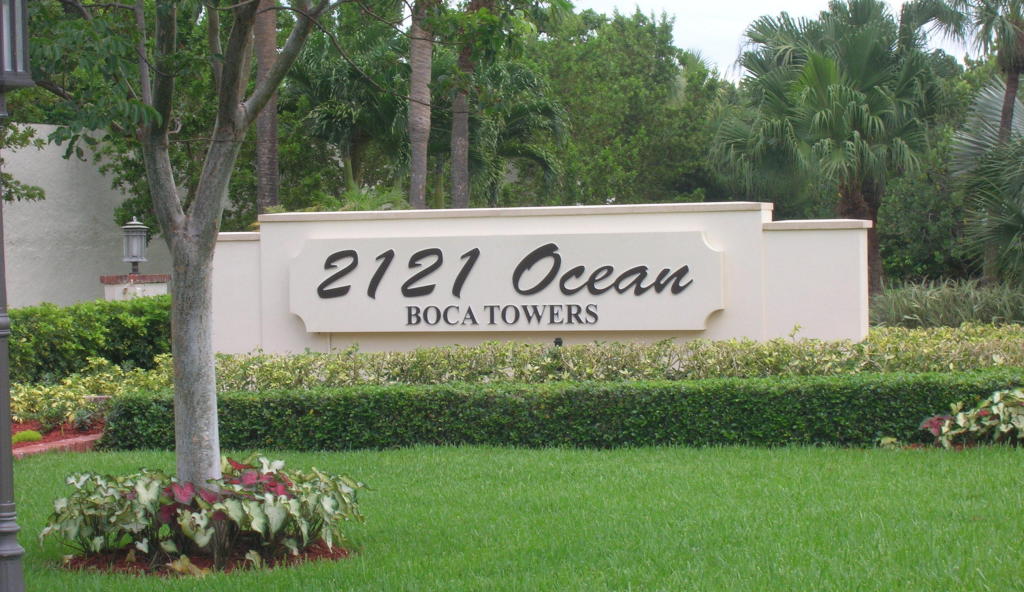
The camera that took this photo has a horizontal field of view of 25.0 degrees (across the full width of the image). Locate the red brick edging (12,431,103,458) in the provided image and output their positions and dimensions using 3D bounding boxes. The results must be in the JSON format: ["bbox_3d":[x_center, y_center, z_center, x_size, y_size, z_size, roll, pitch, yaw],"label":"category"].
[{"bbox_3d":[-3.750,1.300,19.039,0.320,0.150,2.100,-1,0,9],"label":"red brick edging"}]

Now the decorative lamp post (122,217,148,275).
[{"bbox_3d":[-4.130,-0.552,25.300,0.307,0.636,0.307,-1,0,0],"label":"decorative lamp post"}]

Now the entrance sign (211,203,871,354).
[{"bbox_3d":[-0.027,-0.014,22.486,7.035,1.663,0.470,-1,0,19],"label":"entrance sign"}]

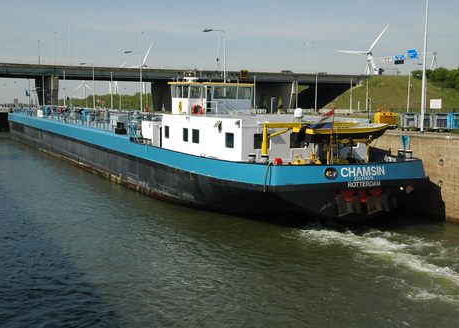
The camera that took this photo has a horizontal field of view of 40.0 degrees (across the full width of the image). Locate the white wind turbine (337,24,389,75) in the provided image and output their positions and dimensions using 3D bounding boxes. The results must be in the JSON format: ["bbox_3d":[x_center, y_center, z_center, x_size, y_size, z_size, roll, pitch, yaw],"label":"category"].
[{"bbox_3d":[137.880,-99.360,655.870,55.000,88.200,10.500,3,6,25],"label":"white wind turbine"}]

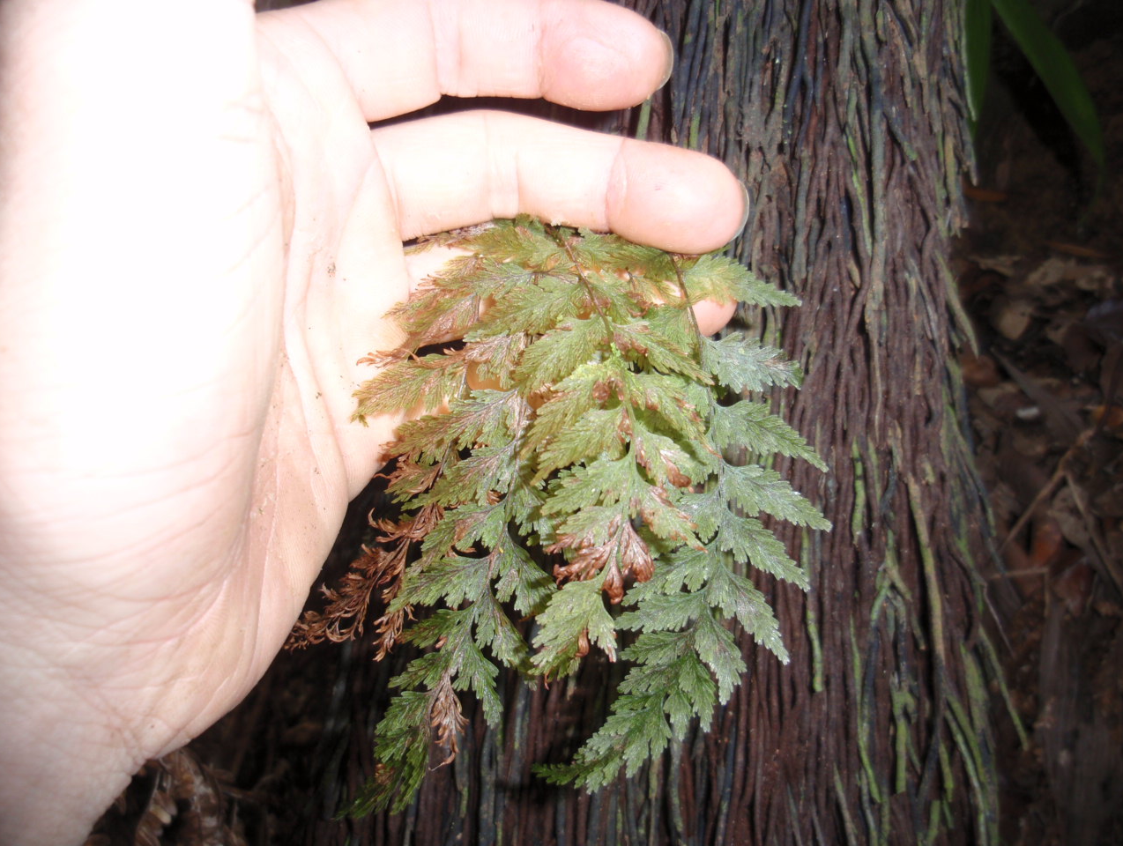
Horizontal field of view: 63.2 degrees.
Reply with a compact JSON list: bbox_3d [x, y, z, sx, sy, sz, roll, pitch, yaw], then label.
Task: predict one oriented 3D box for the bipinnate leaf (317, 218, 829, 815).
[{"bbox_3d":[0.000,0.022,0.186,0.108,0.125,0.045,0,20,0],"label":"bipinnate leaf"}]

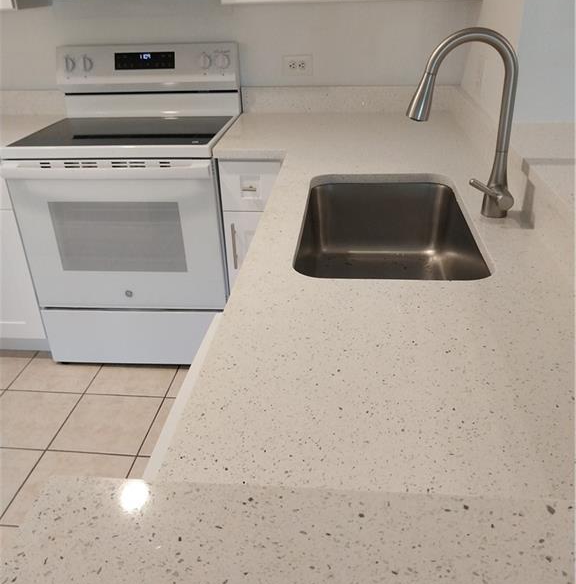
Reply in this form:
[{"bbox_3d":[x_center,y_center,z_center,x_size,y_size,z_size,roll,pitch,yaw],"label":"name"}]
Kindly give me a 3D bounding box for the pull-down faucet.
[{"bbox_3d":[0.377,-0.342,1.222,0.247,0.395,0.097,-2,28,0],"label":"pull-down faucet"}]

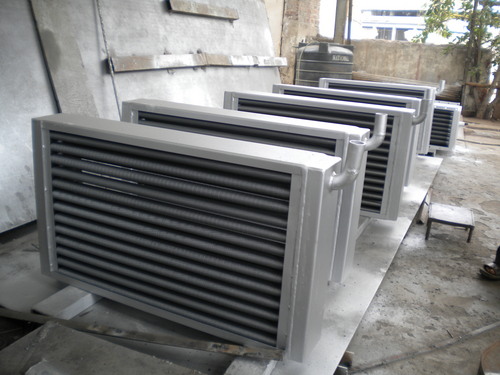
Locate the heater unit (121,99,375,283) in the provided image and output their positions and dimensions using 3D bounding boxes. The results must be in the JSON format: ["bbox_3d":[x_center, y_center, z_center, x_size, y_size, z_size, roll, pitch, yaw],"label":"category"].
[{"bbox_3d":[-0.105,-0.019,3.247,1.581,0.890,0.197,11,18,21],"label":"heater unit"}]

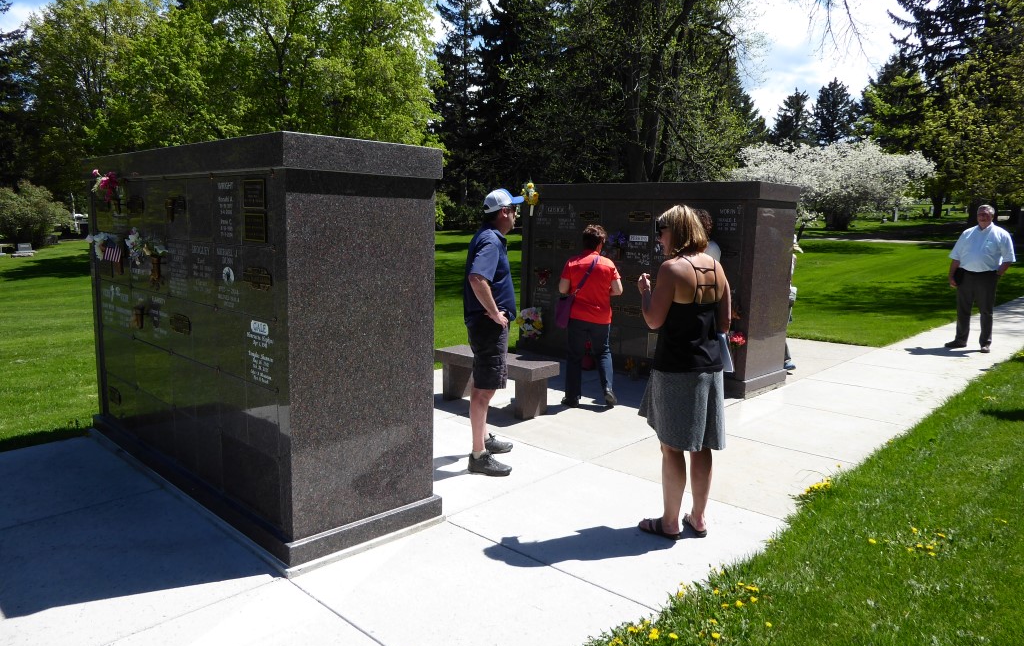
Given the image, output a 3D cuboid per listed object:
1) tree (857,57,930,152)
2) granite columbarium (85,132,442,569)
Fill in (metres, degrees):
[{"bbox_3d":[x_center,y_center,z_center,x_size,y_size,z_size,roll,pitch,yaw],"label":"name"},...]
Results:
[{"bbox_3d":[28.514,-13.734,56.508,6.500,13.161,6.500,5,9,26],"label":"tree"},{"bbox_3d":[-1.665,-0.048,4.504,0.869,1.920,2.834,-7,12,-44],"label":"granite columbarium"}]

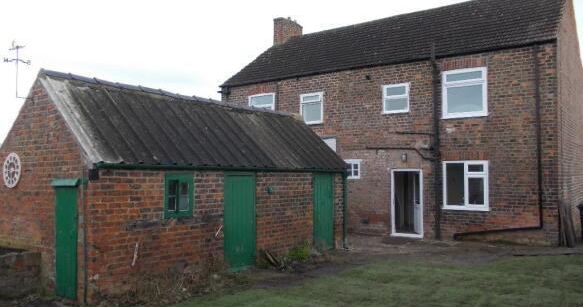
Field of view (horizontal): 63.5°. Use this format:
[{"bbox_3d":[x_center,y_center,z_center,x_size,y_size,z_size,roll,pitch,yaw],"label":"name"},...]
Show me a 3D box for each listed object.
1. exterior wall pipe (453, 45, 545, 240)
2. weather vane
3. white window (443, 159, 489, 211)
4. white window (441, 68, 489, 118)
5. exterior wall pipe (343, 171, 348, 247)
[{"bbox_3d":[5.448,-0.210,12.669,2.233,5.152,0.120,-2,-3,34],"label":"exterior wall pipe"},{"bbox_3d":[-4.512,-1.382,7.758,0.380,0.950,0.320,-2,-4,37],"label":"weather vane"},{"bbox_3d":[4.793,0.888,13.003,1.233,1.362,0.120,-2,-4,34],"label":"white window"},{"bbox_3d":[4.826,-1.659,13.126,1.237,1.339,0.120,-2,-4,34],"label":"white window"},{"bbox_3d":[1.463,1.492,12.499,0.100,2.002,0.090,-2,-3,36],"label":"exterior wall pipe"}]

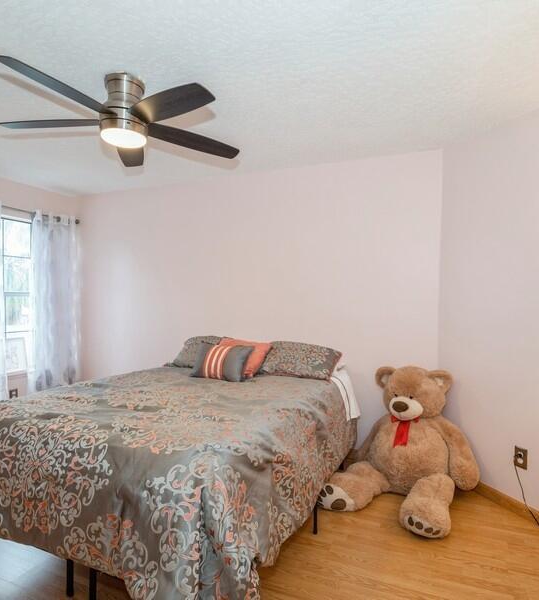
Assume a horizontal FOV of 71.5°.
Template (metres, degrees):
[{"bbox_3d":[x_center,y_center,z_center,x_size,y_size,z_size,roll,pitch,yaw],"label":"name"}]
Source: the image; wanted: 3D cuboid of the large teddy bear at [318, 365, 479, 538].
[{"bbox_3d":[0.883,0.883,2.454,0.800,0.810,0.830,1,1,34],"label":"large teddy bear"}]

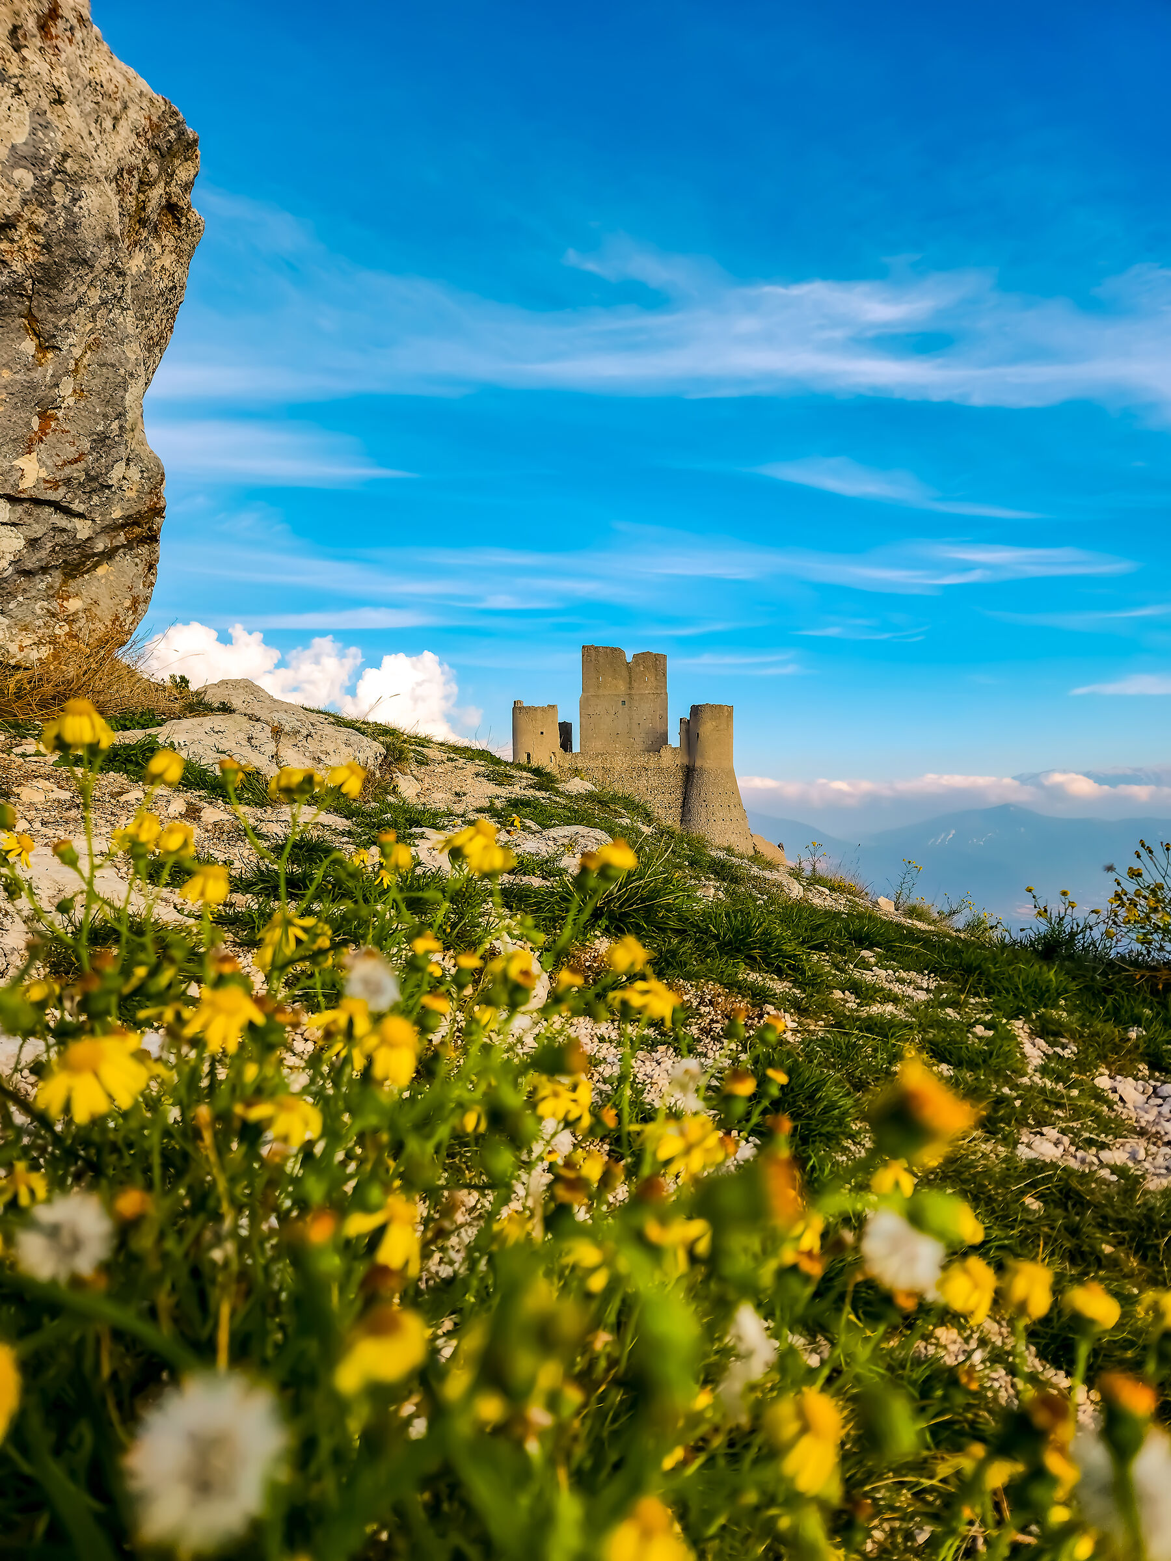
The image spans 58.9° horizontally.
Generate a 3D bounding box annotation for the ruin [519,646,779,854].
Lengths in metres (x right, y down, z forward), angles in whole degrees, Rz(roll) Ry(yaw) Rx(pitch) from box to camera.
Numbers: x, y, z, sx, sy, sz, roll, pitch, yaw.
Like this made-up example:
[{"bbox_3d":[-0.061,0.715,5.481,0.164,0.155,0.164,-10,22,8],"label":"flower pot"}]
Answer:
[{"bbox_3d":[5.400,-3.500,124.000,27.500,24.000,25.000,0,-3,2],"label":"ruin"}]

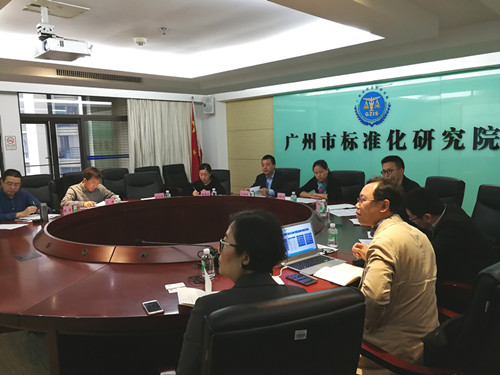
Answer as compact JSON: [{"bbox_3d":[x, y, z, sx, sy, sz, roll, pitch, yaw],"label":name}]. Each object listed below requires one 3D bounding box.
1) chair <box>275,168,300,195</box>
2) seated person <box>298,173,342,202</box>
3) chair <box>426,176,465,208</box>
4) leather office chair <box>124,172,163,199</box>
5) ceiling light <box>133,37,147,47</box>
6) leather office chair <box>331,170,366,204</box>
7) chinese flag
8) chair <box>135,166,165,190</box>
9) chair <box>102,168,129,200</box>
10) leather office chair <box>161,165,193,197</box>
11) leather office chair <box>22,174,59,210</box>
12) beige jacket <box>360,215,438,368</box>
[{"bbox_3d":[0.478,0.258,5.944,0.610,1.040,0.640,1,7,22],"label":"chair"},{"bbox_3d":[0.961,0.244,5.115,0.560,1.240,0.740,5,9,41],"label":"seated person"},{"bbox_3d":[1.881,0.437,4.151,0.640,1.040,0.610,-5,7,-24],"label":"chair"},{"bbox_3d":[-1.382,0.346,5.521,0.620,1.080,0.660,-8,10,-40],"label":"leather office chair"},{"bbox_3d":[-1.121,-1.490,3.980,0.120,0.060,0.120,6,10,44],"label":"ceiling light"},{"bbox_3d":[1.065,0.373,4.729,0.620,1.080,0.660,3,9,33],"label":"leather office chair"},{"bbox_3d":[-1.108,-0.872,8.154,0.300,1.700,0.220,-4,7,-20],"label":"chinese flag"},{"bbox_3d":[-1.819,0.135,7.453,0.610,1.040,0.640,-6,8,-36],"label":"chair"},{"bbox_3d":[-2.306,0.208,6.941,0.610,1.040,0.640,-5,8,-26],"label":"chair"},{"bbox_3d":[-1.163,0.152,6.963,0.660,1.080,0.620,6,10,44],"label":"leather office chair"},{"bbox_3d":[-2.994,0.366,5.748,0.620,1.080,0.660,-9,10,-44],"label":"leather office chair"},{"bbox_3d":[0.736,0.502,1.920,0.380,0.640,0.470,5,10,43],"label":"beige jacket"}]

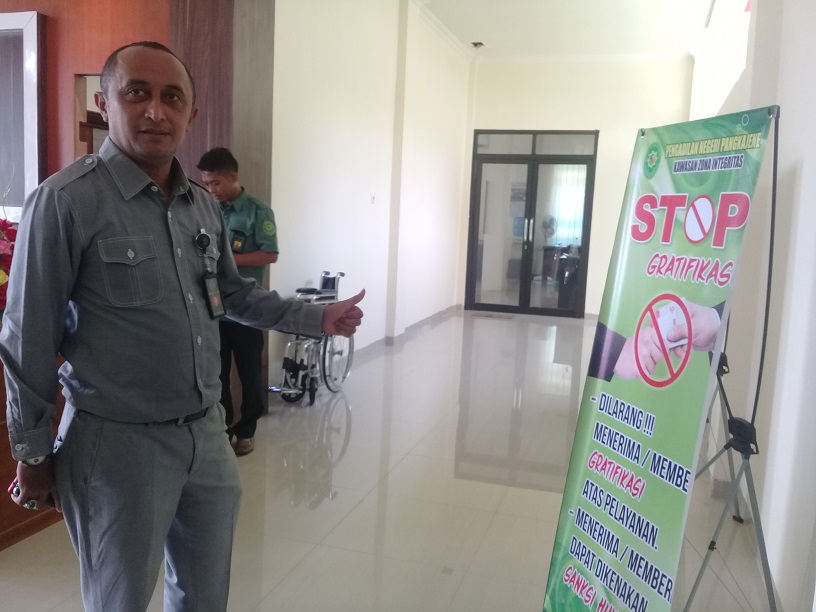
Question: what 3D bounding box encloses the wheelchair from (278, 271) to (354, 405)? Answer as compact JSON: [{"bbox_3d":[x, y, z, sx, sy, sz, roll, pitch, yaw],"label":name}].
[{"bbox_3d":[-0.679,0.209,5.151,0.320,0.880,1.020,5,7,17],"label":"wheelchair"}]

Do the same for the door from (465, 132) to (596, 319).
[{"bbox_3d":[1.692,-1.136,10.162,1.670,2.530,0.100,5,7,17],"label":"door"}]

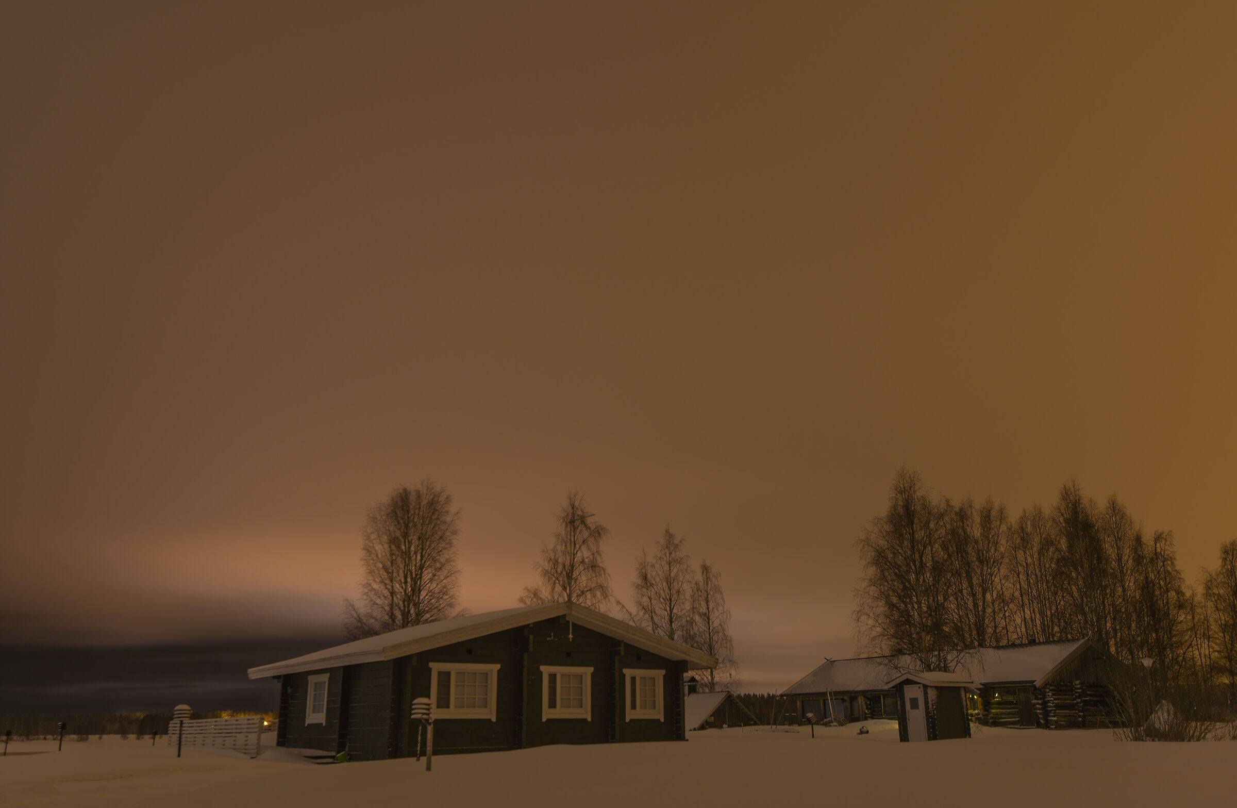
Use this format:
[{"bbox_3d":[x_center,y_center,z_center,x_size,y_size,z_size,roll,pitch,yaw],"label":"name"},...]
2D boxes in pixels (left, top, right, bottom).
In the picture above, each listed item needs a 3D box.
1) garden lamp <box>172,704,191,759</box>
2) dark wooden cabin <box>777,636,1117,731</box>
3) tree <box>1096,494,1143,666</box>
[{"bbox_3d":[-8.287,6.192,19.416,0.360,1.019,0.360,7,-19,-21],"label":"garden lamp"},{"bbox_3d":[20.586,17.783,64.159,10.176,4.767,20.659,10,-20,-29],"label":"dark wooden cabin"},{"bbox_3d":[34.201,13.352,68.102,3.900,15.070,3.900,-9,-19,25],"label":"tree"}]

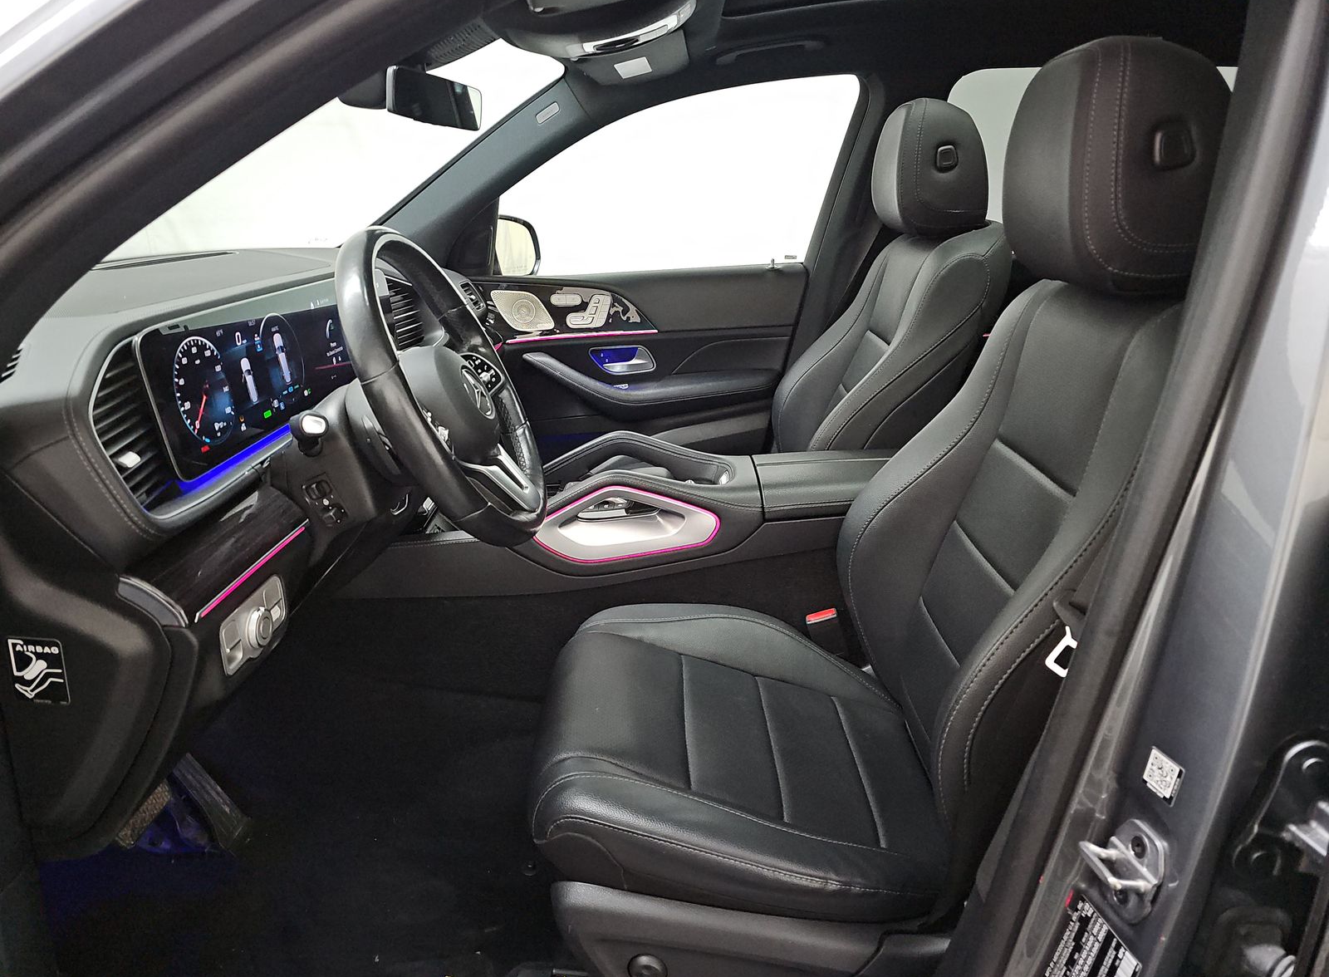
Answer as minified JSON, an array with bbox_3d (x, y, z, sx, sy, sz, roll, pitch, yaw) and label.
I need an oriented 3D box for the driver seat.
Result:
[{"bbox_3d":[0.193,-0.011,0.989,0.730,0.900,0.550,0,20,2],"label":"driver seat"}]

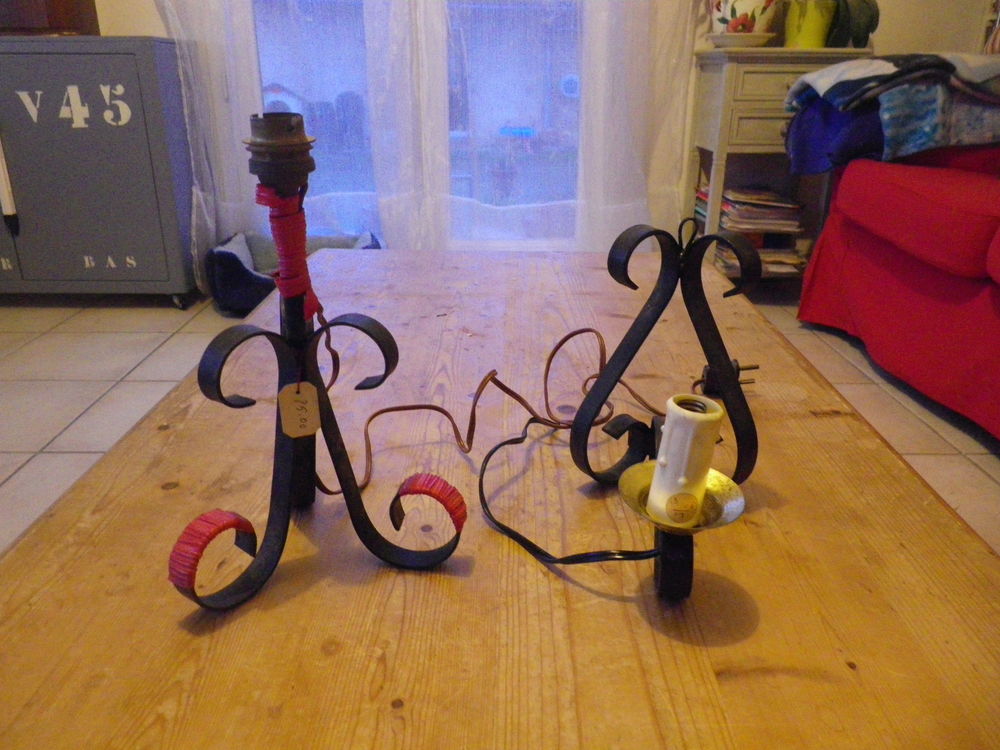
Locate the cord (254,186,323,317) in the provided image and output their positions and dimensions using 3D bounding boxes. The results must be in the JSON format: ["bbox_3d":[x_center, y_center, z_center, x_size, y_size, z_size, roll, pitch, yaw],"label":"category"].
[{"bbox_3d":[-0.107,-0.062,0.412,0.028,0.067,0.023,0,22,-1],"label":"cord"}]

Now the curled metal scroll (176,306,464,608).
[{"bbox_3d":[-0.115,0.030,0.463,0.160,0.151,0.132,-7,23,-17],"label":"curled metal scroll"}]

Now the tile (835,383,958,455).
[{"bbox_3d":[0.676,0.086,1.635,0.335,0.010,0.335,0,22,-1],"label":"tile"}]

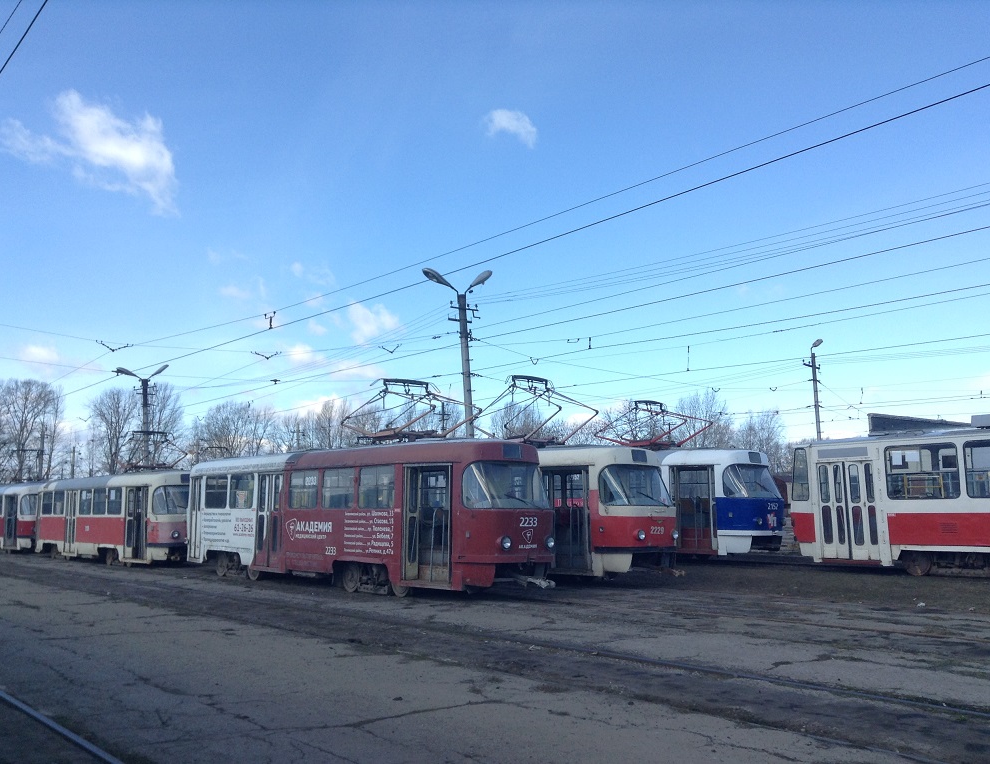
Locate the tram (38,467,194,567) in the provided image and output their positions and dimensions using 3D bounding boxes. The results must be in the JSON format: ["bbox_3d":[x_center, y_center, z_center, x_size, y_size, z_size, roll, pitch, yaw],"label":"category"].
[{"bbox_3d":[-13.410,4.808,34.448,2.500,3.100,14.100,4,-9,-40],"label":"tram"}]

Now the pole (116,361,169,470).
[{"bbox_3d":[-17.891,3.613,49.452,2.650,9.080,0.450,4,-9,-40],"label":"pole"}]

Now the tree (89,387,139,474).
[{"bbox_3d":[-37.233,7.011,94.905,5.000,13.230,4.800,-1,-7,0],"label":"tree"}]

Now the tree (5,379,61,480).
[{"bbox_3d":[-45.228,6.693,94.959,5.600,14.170,5.200,-1,-7,0],"label":"tree"}]

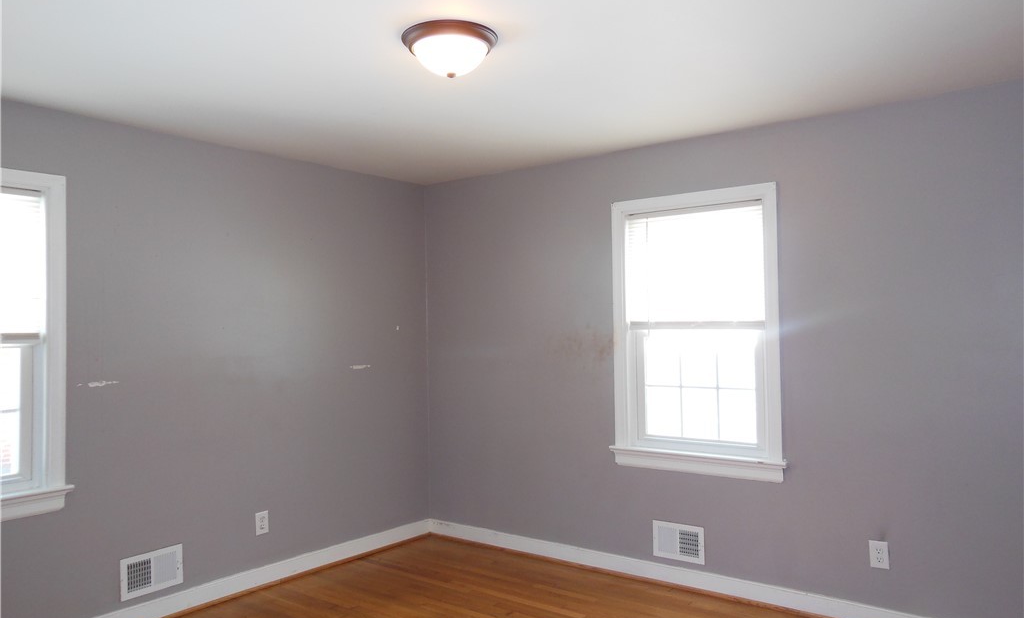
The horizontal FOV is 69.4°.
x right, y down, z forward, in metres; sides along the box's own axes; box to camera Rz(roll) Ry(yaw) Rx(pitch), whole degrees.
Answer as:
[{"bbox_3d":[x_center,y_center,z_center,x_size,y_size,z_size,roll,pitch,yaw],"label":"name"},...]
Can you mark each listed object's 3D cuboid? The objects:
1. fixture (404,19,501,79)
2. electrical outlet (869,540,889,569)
[{"bbox_3d":[-0.217,-0.884,2.612,0.340,0.138,0.340,-1,-2,0],"label":"fixture"},{"bbox_3d":[1.680,1.126,3.382,0.077,0.121,0.010,-2,-2,37],"label":"electrical outlet"}]

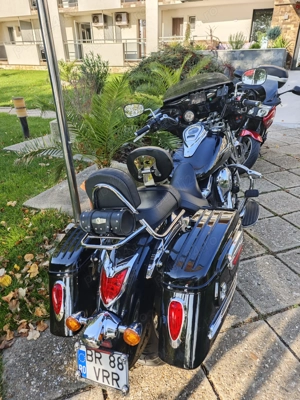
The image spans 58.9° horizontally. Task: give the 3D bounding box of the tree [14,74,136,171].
[{"bbox_3d":[-1.088,-1.032,3.736,1.600,1.200,1.400,-9,30,-14],"label":"tree"}]

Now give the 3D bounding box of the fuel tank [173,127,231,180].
[{"bbox_3d":[0.384,-0.343,1.980,0.350,0.260,0.560,2,27,27],"label":"fuel tank"}]

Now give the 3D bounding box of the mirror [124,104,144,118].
[{"bbox_3d":[-0.128,-0.730,2.187,0.160,0.105,0.050,-9,27,3],"label":"mirror"}]

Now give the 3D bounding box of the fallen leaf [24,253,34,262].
[{"bbox_3d":[-1.019,0.489,2.248,0.090,0.030,0.090,-16,31,-26],"label":"fallen leaf"}]

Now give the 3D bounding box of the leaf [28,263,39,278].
[{"bbox_3d":[-0.939,0.568,2.141,0.074,0.030,0.125,-11,30,-18],"label":"leaf"}]

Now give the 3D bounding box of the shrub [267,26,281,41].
[{"bbox_3d":[5.377,-7.241,11.525,0.600,0.540,0.600,9,29,20],"label":"shrub"}]

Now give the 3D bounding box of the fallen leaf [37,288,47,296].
[{"bbox_3d":[-0.789,0.673,1.933,0.067,0.030,0.064,-11,30,-17],"label":"fallen leaf"}]

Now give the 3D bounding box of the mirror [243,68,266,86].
[{"bbox_3d":[0.753,-0.886,1.915,0.165,0.110,0.050,-1,28,18],"label":"mirror"}]

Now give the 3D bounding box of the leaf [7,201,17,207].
[{"bbox_3d":[-1.619,0.045,3.119,0.110,0.030,0.080,-16,31,-27],"label":"leaf"}]

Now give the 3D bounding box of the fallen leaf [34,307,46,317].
[{"bbox_3d":[-0.735,0.749,1.784,0.074,0.030,0.069,-11,30,-17],"label":"fallen leaf"}]

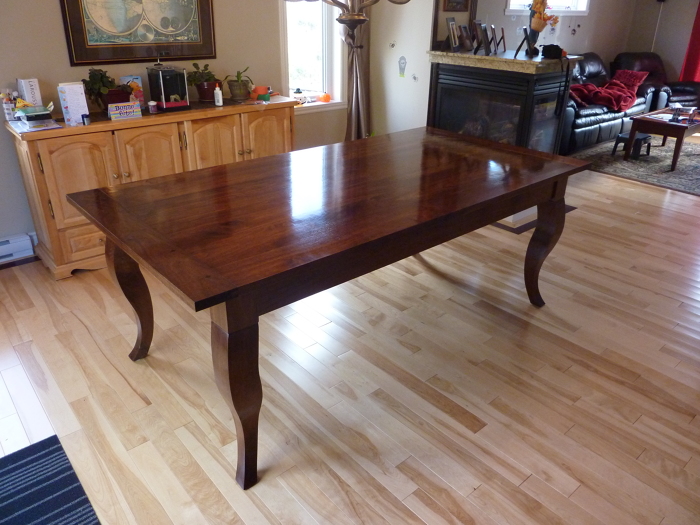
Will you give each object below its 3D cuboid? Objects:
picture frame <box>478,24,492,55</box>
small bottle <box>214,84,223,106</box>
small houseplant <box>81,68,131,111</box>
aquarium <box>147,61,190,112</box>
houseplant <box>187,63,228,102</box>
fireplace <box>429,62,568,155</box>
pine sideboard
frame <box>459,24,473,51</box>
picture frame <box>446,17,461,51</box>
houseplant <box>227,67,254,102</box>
[{"bbox_3d":[1.005,-1.640,3.734,0.030,0.240,0.180,-4,21,28],"label":"picture frame"},{"bbox_3d":[-0.865,-1.099,3.312,0.053,0.142,0.038,-3,26,-9],"label":"small bottle"},{"bbox_3d":[-1.442,-1.025,3.012,0.260,0.250,0.220,-20,33,-38],"label":"small houseplant"},{"bbox_3d":[-1.118,-1.095,3.143,0.180,0.280,0.190,-20,33,-38],"label":"aquarium"},{"bbox_3d":[-0.973,-1.220,3.426,0.240,0.250,0.210,-20,33,-38],"label":"houseplant"},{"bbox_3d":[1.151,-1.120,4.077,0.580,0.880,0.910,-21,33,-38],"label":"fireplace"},{"bbox_3d":[-1.178,-0.585,3.353,1.720,0.842,0.465,-20,33,-38],"label":"pine sideboard"},{"bbox_3d":[0.975,-1.888,4.248,0.030,0.235,0.180,2,20,41],"label":"frame"},{"bbox_3d":[0.822,-1.807,4.016,0.030,0.280,0.200,1,20,39],"label":"picture frame"},{"bbox_3d":[-0.770,-1.259,3.557,0.180,0.225,0.170,1,26,-1],"label":"houseplant"}]

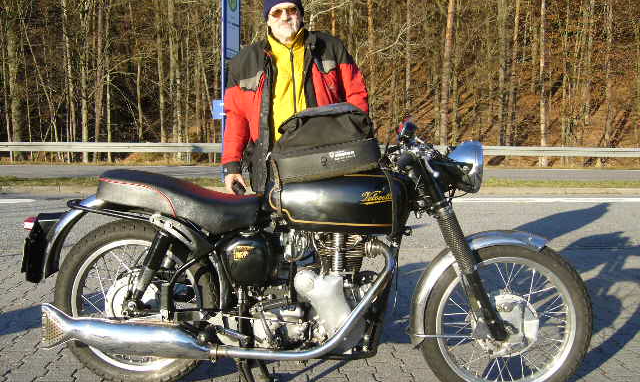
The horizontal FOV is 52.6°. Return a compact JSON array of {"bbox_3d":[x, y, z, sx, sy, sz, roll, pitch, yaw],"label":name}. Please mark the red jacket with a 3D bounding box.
[{"bbox_3d":[-0.105,-0.341,2.772,0.624,0.713,0.356,0,3,-2],"label":"red jacket"}]

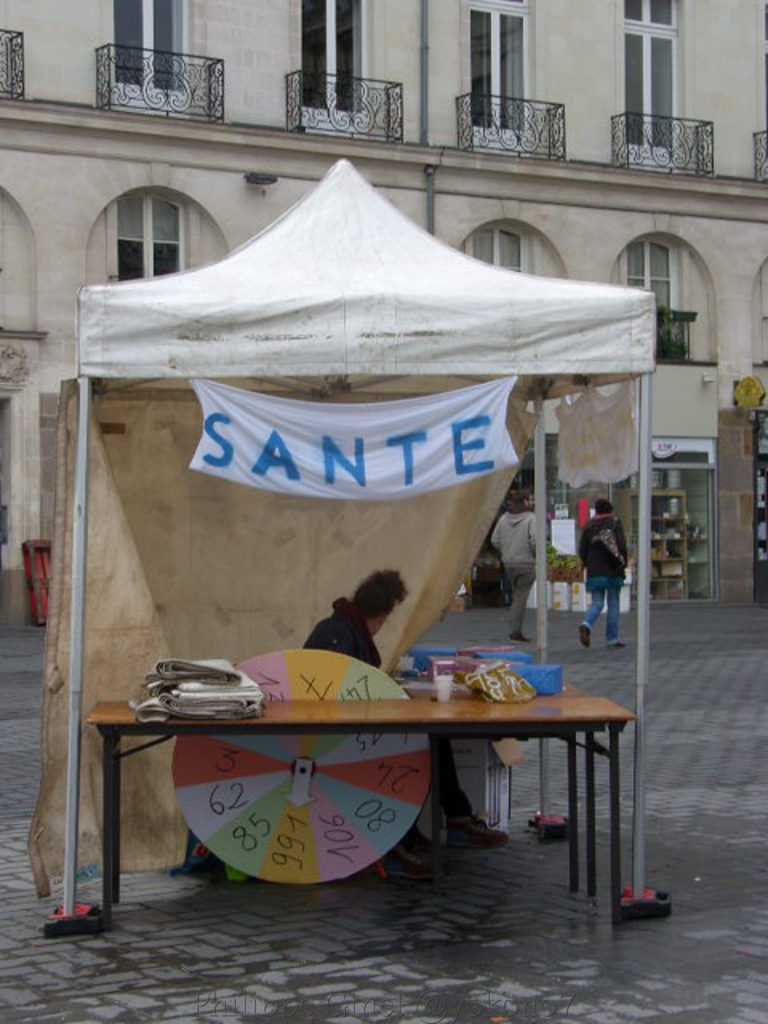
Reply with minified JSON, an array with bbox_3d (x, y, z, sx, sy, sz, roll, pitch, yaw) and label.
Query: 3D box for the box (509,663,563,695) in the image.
[{"bbox_3d":[0.640,0.703,8.640,0.200,0.115,0.200,-1,-1,14],"label":"box"}]

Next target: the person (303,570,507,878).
[{"bbox_3d":[0.106,0.884,9.000,0.850,1.270,0.660,0,-1,-6],"label":"person"}]

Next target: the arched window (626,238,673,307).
[{"bbox_3d":[4.679,-3.846,36.667,1.180,1.950,0.150,0,-1,-32],"label":"arched window"}]

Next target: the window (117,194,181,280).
[{"bbox_3d":[-3.604,-3.849,31.494,1.155,1.950,0.150,0,-1,-32],"label":"window"}]

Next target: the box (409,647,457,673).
[{"bbox_3d":[0.234,0.693,9.600,0.230,0.115,0.220,-1,-1,3],"label":"box"}]

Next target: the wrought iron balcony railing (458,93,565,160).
[{"bbox_3d":[2.134,-6.350,34.414,1.882,0.945,0.442,0,-1,-32],"label":"wrought iron balcony railing"}]

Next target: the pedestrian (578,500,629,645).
[{"bbox_3d":[2.481,0.678,23.400,0.480,1.650,0.480,-1,-1,31],"label":"pedestrian"}]

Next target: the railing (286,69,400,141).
[{"bbox_3d":[-0.603,-6.348,32.705,1.882,0.945,0.442,0,-1,-32],"label":"railing"}]

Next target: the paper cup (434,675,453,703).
[{"bbox_3d":[0.238,0.702,8.200,0.074,0.106,0.074,0,-1,0],"label":"paper cup"}]

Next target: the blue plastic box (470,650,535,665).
[{"bbox_3d":[0.529,0.681,9.250,0.240,0.115,0.220,-1,-1,14],"label":"blue plastic box"}]

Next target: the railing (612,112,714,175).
[{"bbox_3d":[4.870,-6.351,36.123,1.882,0.945,0.442,0,-1,-32],"label":"railing"}]

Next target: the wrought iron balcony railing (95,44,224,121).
[{"bbox_3d":[-3.340,-6.346,30.995,1.882,0.945,0.442,0,-1,-32],"label":"wrought iron balcony railing"}]

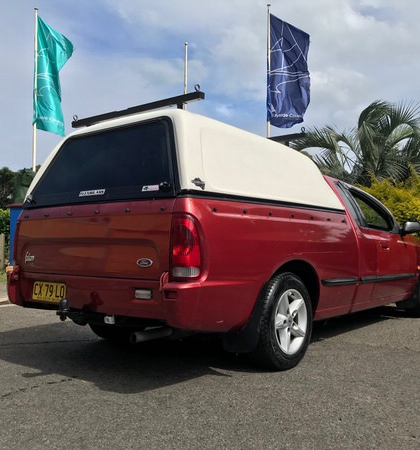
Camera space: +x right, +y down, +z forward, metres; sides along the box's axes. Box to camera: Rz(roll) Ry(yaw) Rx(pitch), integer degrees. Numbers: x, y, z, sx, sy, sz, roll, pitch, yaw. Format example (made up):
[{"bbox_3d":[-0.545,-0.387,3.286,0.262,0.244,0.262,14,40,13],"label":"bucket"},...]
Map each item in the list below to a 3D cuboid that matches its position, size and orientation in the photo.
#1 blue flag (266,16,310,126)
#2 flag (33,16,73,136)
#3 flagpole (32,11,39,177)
[{"bbox_3d":[1.990,-3.890,12.300,1.120,2.880,0.400,0,-2,9],"label":"blue flag"},{"bbox_3d":[-3.992,-3.764,12.300,1.030,3.000,0.400,1,-2,-18],"label":"flag"},{"bbox_3d":[-4.414,-2.153,12.178,0.090,6.670,0.090,1,-2,-20],"label":"flagpole"}]

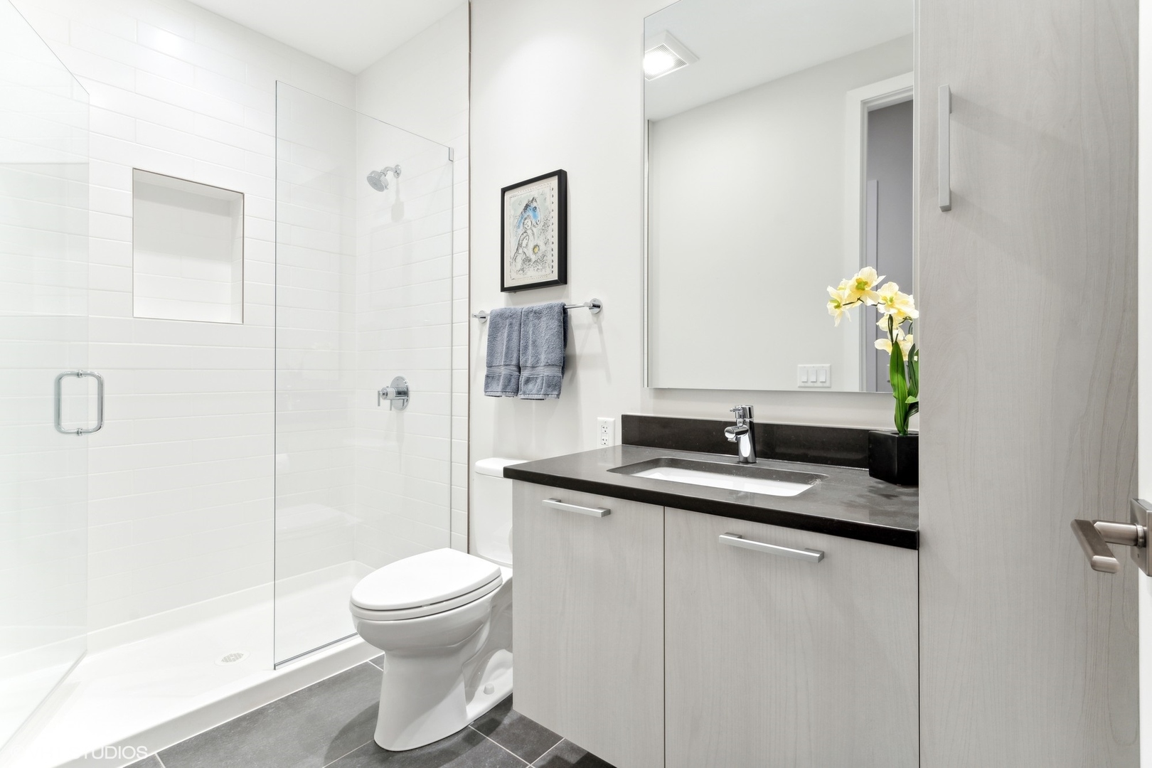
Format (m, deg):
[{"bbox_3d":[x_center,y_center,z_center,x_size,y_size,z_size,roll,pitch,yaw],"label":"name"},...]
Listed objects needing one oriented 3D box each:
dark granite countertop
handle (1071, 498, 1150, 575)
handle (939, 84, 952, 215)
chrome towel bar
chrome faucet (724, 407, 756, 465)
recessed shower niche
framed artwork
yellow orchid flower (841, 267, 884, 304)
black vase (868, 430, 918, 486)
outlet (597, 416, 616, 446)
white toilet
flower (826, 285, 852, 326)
[{"bbox_3d":[0.334,0.225,1.232,0.872,0.028,0.567,1,1,39],"label":"dark granite countertop"},{"bbox_3d":[0.529,0.159,0.501,0.059,0.065,0.170,1,1,39],"label":"handle"},{"bbox_3d":[0.513,-0.324,0.711,0.011,0.164,0.032,1,1,39],"label":"handle"},{"bbox_3d":[-0.186,-0.280,1.975,0.652,0.054,0.075,1,1,39],"label":"chrome towel bar"},{"bbox_3d":[0.437,0.133,1.353,0.047,0.154,0.159,1,1,39],"label":"chrome faucet"},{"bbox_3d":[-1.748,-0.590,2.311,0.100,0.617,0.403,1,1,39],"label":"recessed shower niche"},{"bbox_3d":[-0.171,-0.586,1.986,0.319,0.414,0.031,1,1,39],"label":"framed artwork"},{"bbox_3d":[0.626,-0.215,1.120,0.092,0.082,0.050,0,1,15],"label":"yellow orchid flower"},{"bbox_3d":[0.735,0.162,1.145,0.092,0.106,0.092,0,1,-3],"label":"black vase"},{"bbox_3d":[0.105,0.177,1.787,0.070,0.113,0.007,1,1,39],"label":"outlet"},{"bbox_3d":[-0.417,0.678,1.735,0.418,0.790,0.716,1,1,39],"label":"white toilet"},{"bbox_3d":[0.576,-0.172,1.120,0.042,0.085,0.070,0,1,-31],"label":"flower"}]

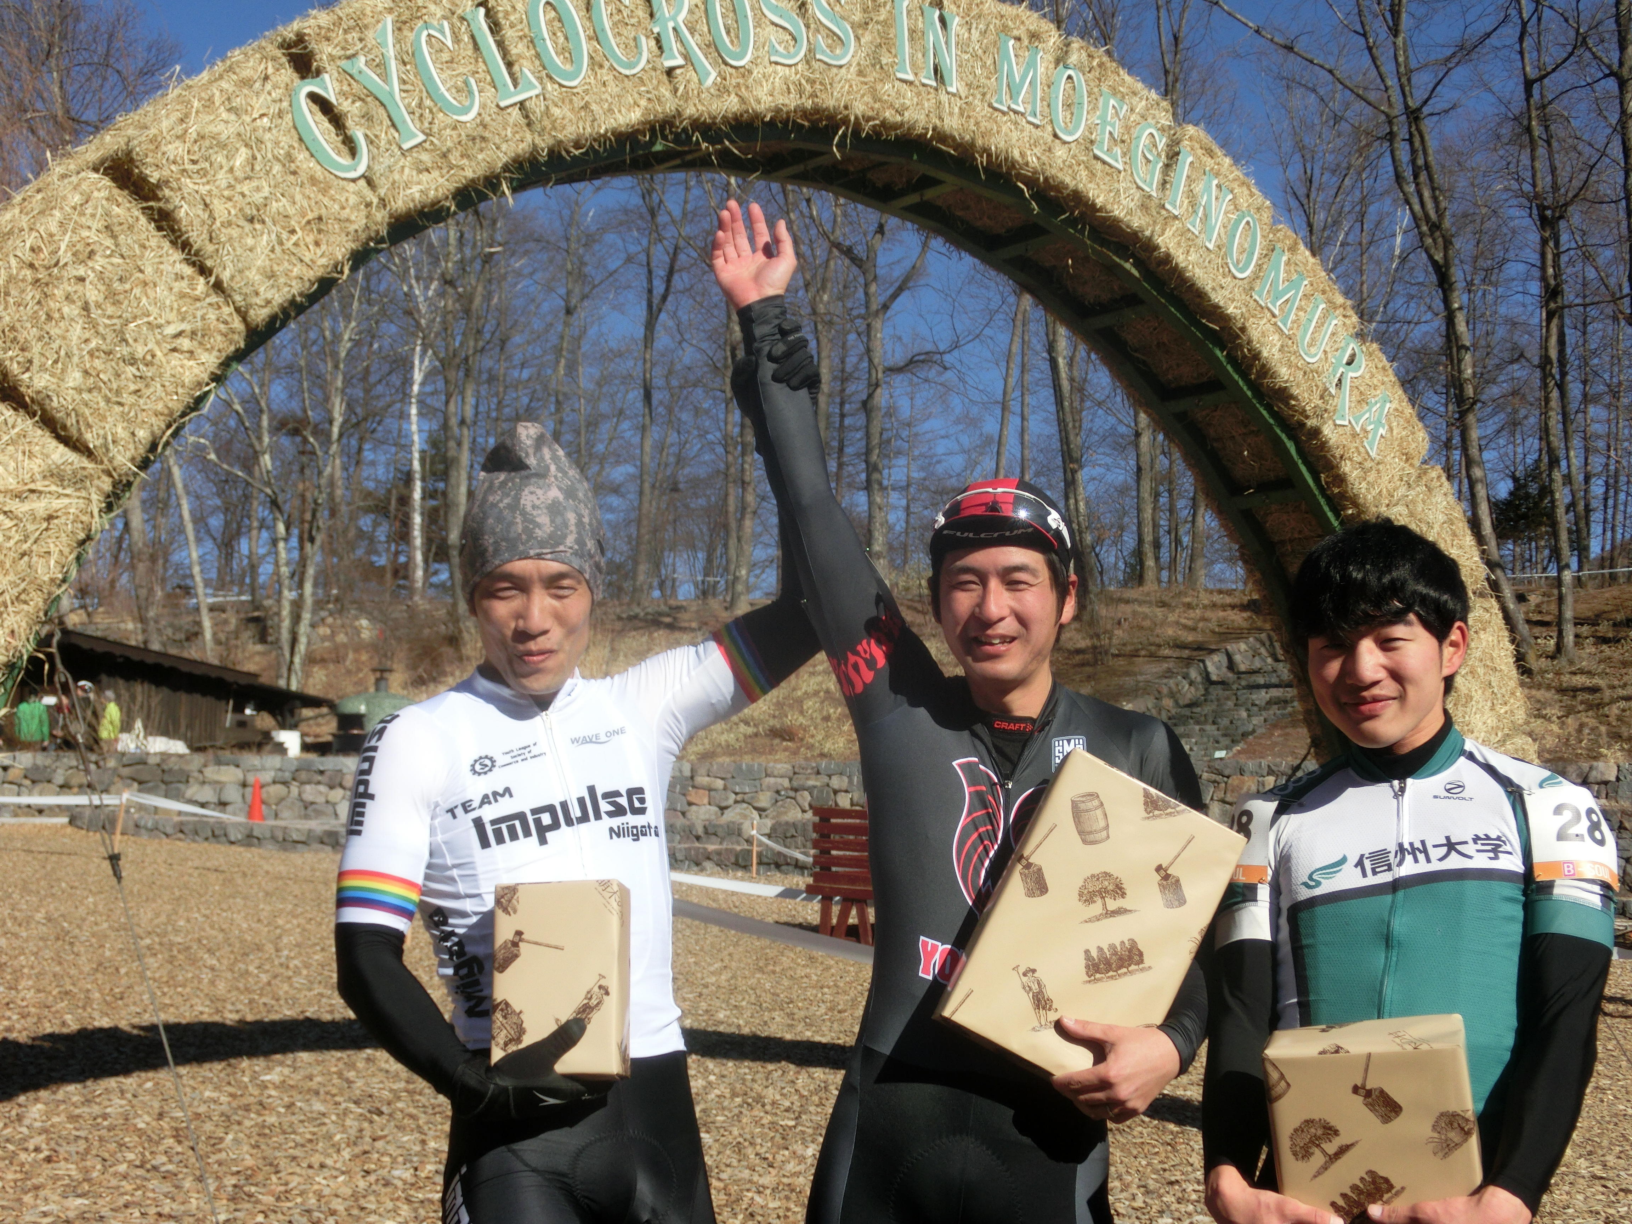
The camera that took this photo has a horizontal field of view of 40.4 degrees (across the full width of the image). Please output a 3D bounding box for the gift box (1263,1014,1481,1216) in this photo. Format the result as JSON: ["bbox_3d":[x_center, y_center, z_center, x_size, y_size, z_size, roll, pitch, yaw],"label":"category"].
[{"bbox_3d":[0.599,0.538,2.373,0.205,0.167,0.132,-7,1,16],"label":"gift box"}]

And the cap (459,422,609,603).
[{"bbox_3d":[-0.329,-0.118,2.580,0.172,0.205,0.215,-1,5,-10],"label":"cap"}]

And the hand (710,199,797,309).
[{"bbox_3d":[-0.077,-0.436,2.700,0.098,0.140,0.070,-9,-15,-1],"label":"hand"}]

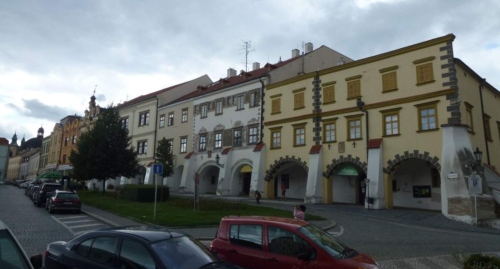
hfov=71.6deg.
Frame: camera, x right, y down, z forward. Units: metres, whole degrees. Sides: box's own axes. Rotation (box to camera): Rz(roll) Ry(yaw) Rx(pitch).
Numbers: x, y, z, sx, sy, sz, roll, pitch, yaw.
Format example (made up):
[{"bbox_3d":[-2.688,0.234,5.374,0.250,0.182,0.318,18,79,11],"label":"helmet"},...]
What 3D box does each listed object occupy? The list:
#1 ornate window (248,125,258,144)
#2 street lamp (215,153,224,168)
[{"bbox_3d":[0.370,0.033,36.271,1.113,1.704,0.200,-9,-15,42],"label":"ornate window"},{"bbox_3d":[-3.234,2.757,36.765,0.450,1.400,1.200,-9,-15,42],"label":"street lamp"}]

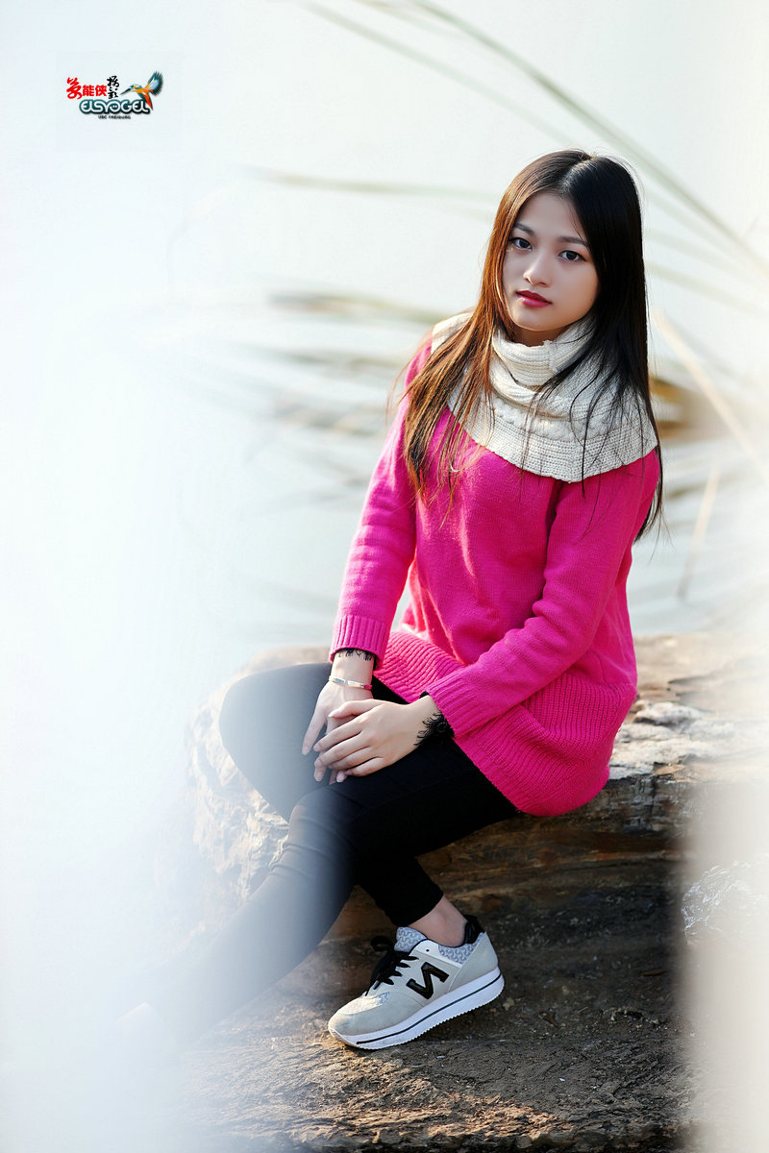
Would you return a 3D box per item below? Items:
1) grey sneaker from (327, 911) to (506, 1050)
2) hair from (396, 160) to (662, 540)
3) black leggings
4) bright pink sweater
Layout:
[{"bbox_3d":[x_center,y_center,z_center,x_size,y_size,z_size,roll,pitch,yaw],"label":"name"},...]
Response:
[{"bbox_3d":[0.039,0.490,5.220,0.245,0.115,0.092,-17,16,-27],"label":"grey sneaker"},{"bbox_3d":[0.183,-0.284,5.300,0.290,0.455,0.250,4,10,22],"label":"hair"},{"bbox_3d":[-0.007,0.314,5.180,0.600,0.450,0.370,-7,12,-39],"label":"black leggings"},{"bbox_3d":[0.140,0.006,5.300,0.400,0.530,0.340,7,12,39],"label":"bright pink sweater"}]

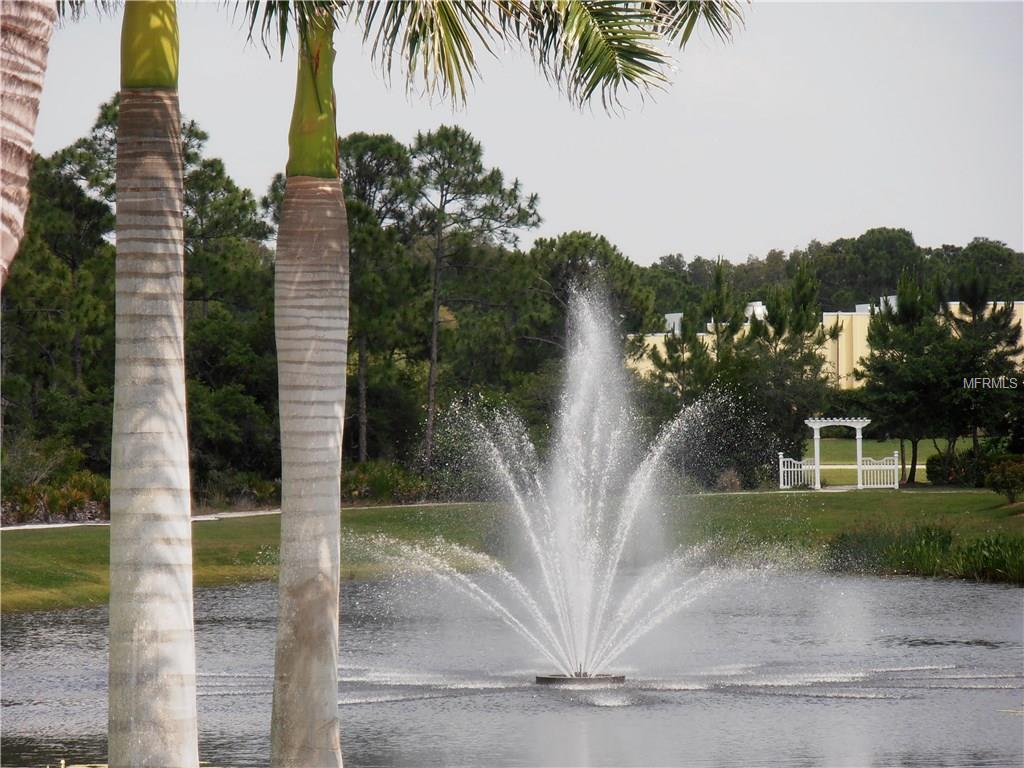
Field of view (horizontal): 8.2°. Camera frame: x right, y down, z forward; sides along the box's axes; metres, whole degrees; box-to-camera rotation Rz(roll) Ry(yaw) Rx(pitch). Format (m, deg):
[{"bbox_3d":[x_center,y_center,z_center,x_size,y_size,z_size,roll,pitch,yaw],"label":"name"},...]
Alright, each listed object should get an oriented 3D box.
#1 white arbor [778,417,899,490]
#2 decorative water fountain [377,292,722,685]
[{"bbox_3d":[11.139,2.369,242.000,4.100,2.470,1.100,0,0,2],"label":"white arbor"},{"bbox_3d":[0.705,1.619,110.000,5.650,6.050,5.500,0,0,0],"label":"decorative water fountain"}]

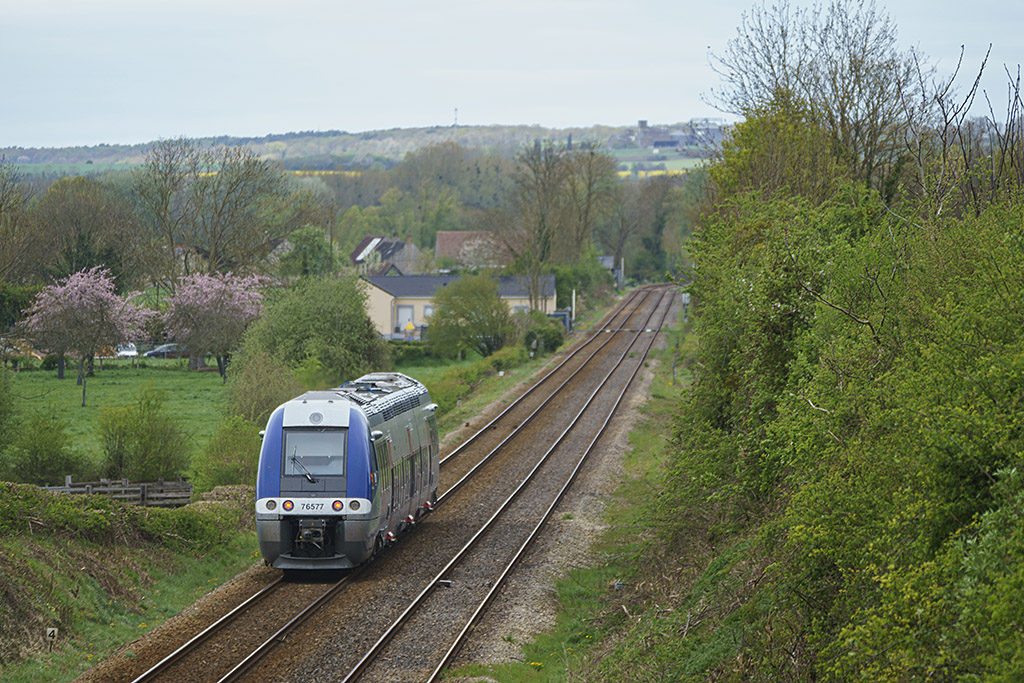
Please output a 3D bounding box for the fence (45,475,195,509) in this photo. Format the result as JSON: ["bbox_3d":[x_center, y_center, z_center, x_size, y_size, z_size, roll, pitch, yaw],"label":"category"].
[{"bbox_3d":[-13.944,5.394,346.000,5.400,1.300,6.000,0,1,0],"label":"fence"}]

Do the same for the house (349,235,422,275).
[{"bbox_3d":[-14.346,-8.944,1140.000,7.000,6.500,10.000,0,1,-18],"label":"house"}]

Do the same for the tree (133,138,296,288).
[{"bbox_3d":[-21.978,-6.501,725.000,12.200,17.000,11.500,0,1,0],"label":"tree"}]

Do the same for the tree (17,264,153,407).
[{"bbox_3d":[-26.881,-0.821,620.000,8.200,7.700,7.800,0,1,0],"label":"tree"}]

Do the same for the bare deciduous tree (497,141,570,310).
[{"bbox_3d":[1.983,-9.255,865.000,6.500,16.700,6.500,0,1,0],"label":"bare deciduous tree"}]

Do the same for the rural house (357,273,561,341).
[{"bbox_3d":[-5.640,-3.118,900.000,17.500,5.800,9.000,0,1,-20],"label":"rural house"}]

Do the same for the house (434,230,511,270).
[{"bbox_3d":[-4.232,-9.657,1170.000,10.300,7.200,7.500,0,1,-5],"label":"house"}]

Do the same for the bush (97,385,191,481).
[{"bbox_3d":[-13.893,3.506,370.000,3.500,3.700,3.300,0,1,0],"label":"bush"}]

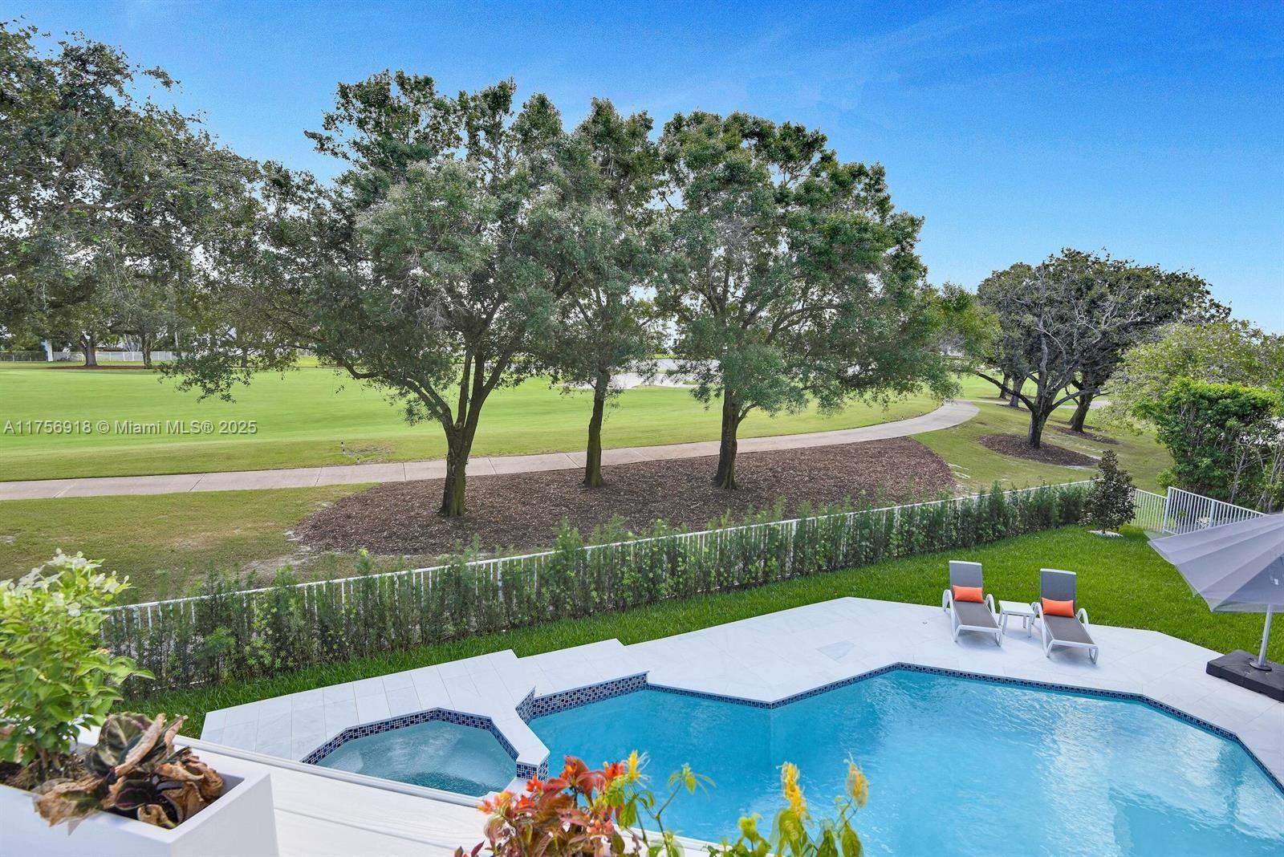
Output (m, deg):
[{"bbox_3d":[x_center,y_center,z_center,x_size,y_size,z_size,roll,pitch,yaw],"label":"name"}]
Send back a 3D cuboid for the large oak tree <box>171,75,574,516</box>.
[{"bbox_3d":[-7.513,-3.315,17.970,10.309,11.808,9.588,-4,9,-22],"label":"large oak tree"}]

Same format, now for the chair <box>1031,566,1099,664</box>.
[{"bbox_3d":[7.079,3.123,10.766,0.660,0.980,1.570,3,9,21],"label":"chair"}]

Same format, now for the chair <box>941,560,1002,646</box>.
[{"bbox_3d":[5.829,3.062,11.320,0.660,0.940,1.570,3,9,17],"label":"chair"}]

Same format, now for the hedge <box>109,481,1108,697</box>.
[{"bbox_3d":[2.333,2.545,13.840,22.342,1.420,0.750,-4,9,-23],"label":"hedge"}]

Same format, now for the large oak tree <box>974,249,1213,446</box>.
[{"bbox_3d":[20.502,-3.504,29.185,8.742,8.730,8.742,6,10,34],"label":"large oak tree"}]

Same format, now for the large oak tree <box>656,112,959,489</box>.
[{"bbox_3d":[5.448,-3.867,21.181,9.530,11.893,9.054,2,9,14],"label":"large oak tree"}]

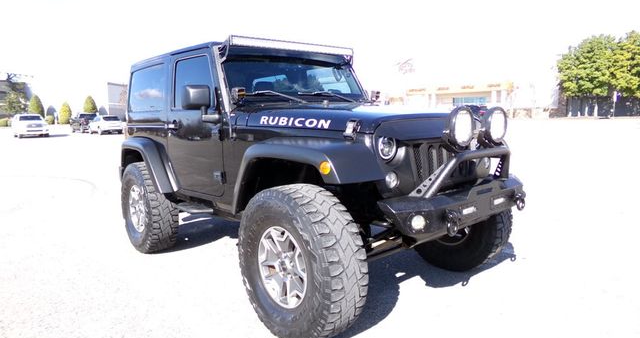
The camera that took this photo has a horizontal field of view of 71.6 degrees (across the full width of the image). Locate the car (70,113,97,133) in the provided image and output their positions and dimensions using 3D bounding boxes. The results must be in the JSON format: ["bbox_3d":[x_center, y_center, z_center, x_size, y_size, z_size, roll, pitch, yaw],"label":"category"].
[{"bbox_3d":[-23.300,-4.550,44.000,1.950,1.870,5.200,-7,9,-38],"label":"car"}]

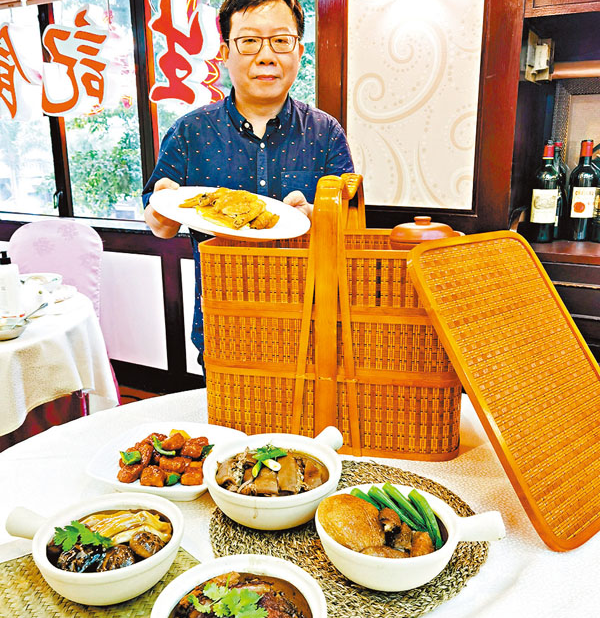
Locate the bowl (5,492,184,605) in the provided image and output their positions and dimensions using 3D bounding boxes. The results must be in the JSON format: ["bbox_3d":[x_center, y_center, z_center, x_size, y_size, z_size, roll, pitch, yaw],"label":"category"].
[{"bbox_3d":[-0.259,0.301,0.777,0.237,0.070,0.181,4,15,16],"label":"bowl"}]

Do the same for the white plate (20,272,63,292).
[{"bbox_3d":[-0.912,-0.093,2.180,0.158,0.055,0.158,-1,14,0],"label":"white plate"}]

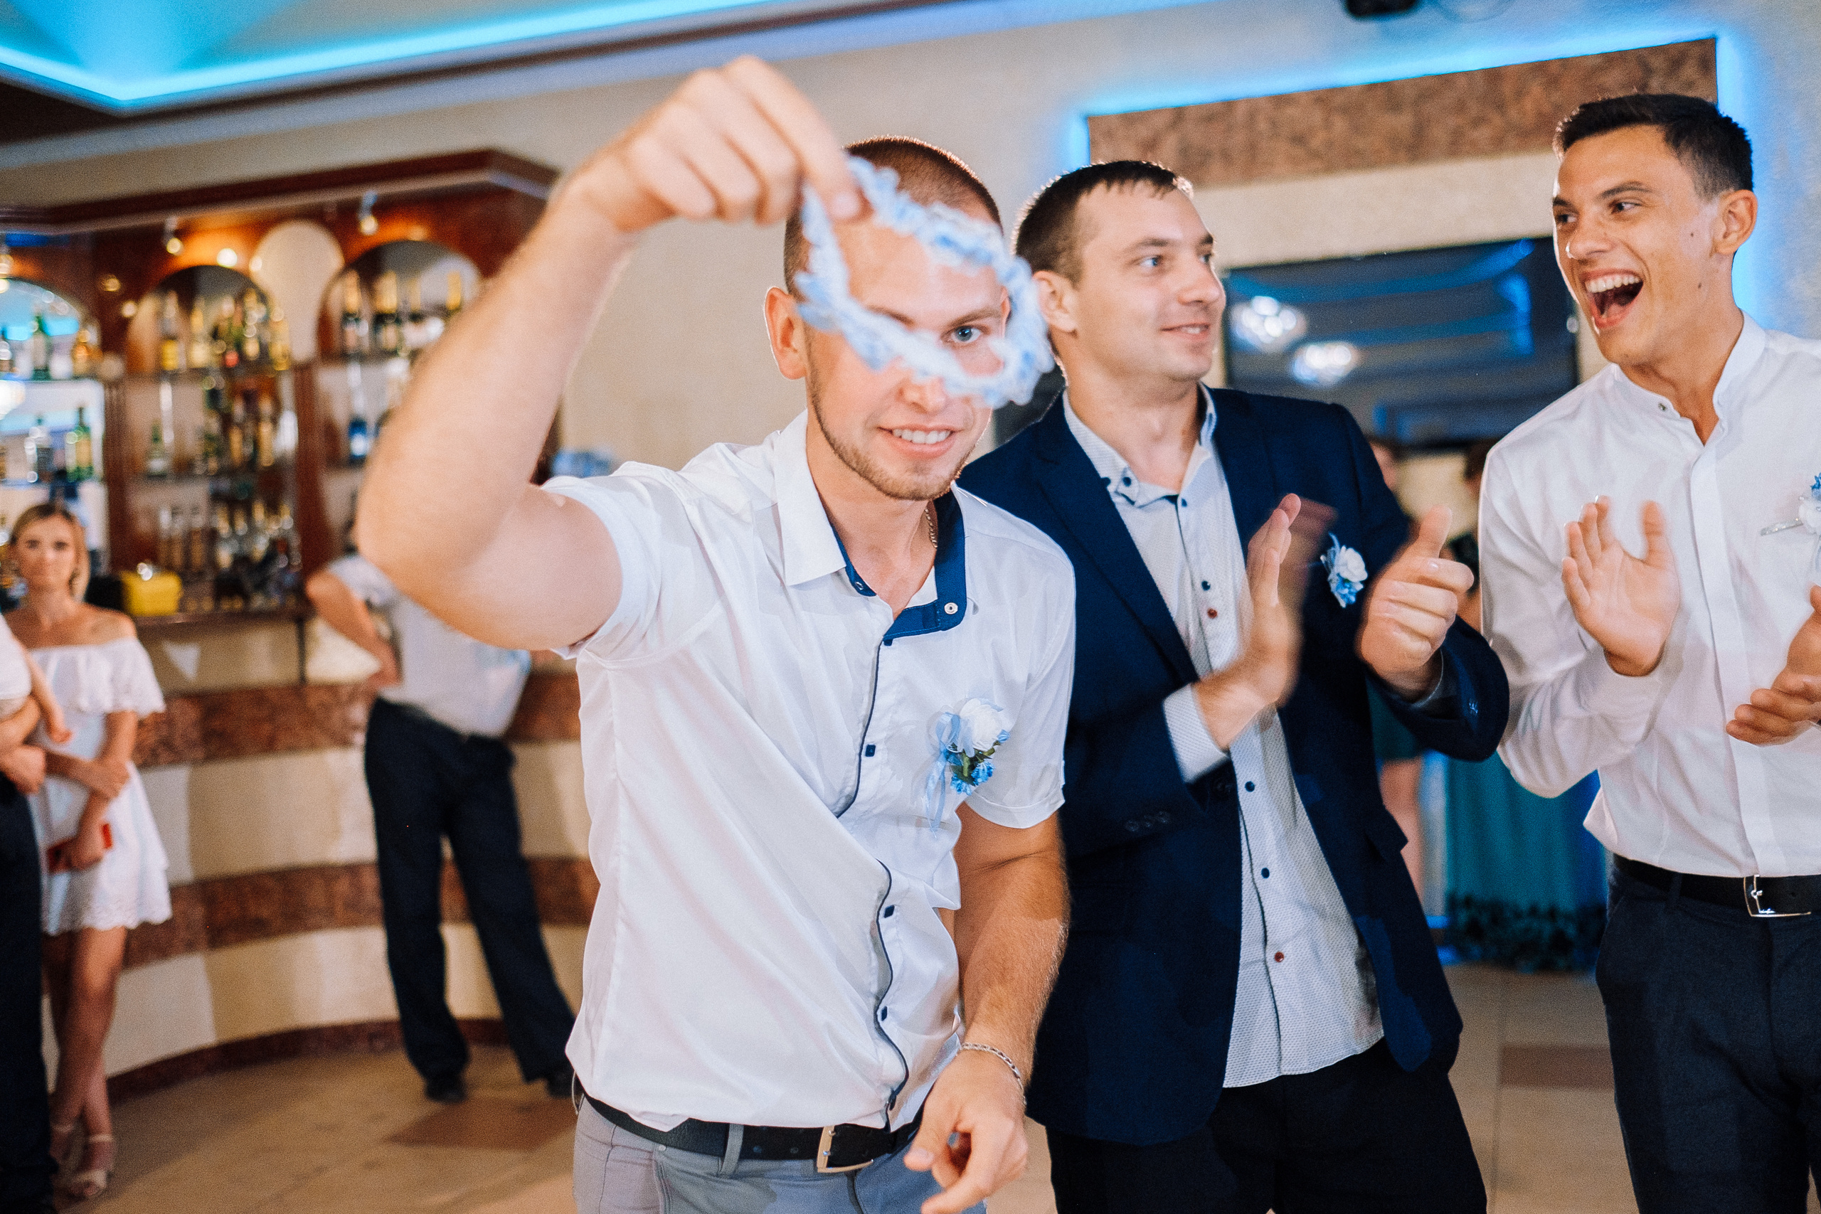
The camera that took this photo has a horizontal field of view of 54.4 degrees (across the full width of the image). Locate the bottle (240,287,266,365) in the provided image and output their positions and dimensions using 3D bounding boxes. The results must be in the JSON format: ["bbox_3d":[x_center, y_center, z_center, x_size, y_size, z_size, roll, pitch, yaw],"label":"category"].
[{"bbox_3d":[-2.683,-1.145,7.218,0.089,0.294,0.089,-2,0,19],"label":"bottle"}]

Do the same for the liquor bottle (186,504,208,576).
[{"bbox_3d":[-2.761,-0.259,6.850,0.078,0.275,0.078,-2,0,16],"label":"liquor bottle"}]

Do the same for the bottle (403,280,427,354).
[{"bbox_3d":[-1.950,-1.147,6.970,0.084,0.282,0.084,-2,0,19],"label":"bottle"}]

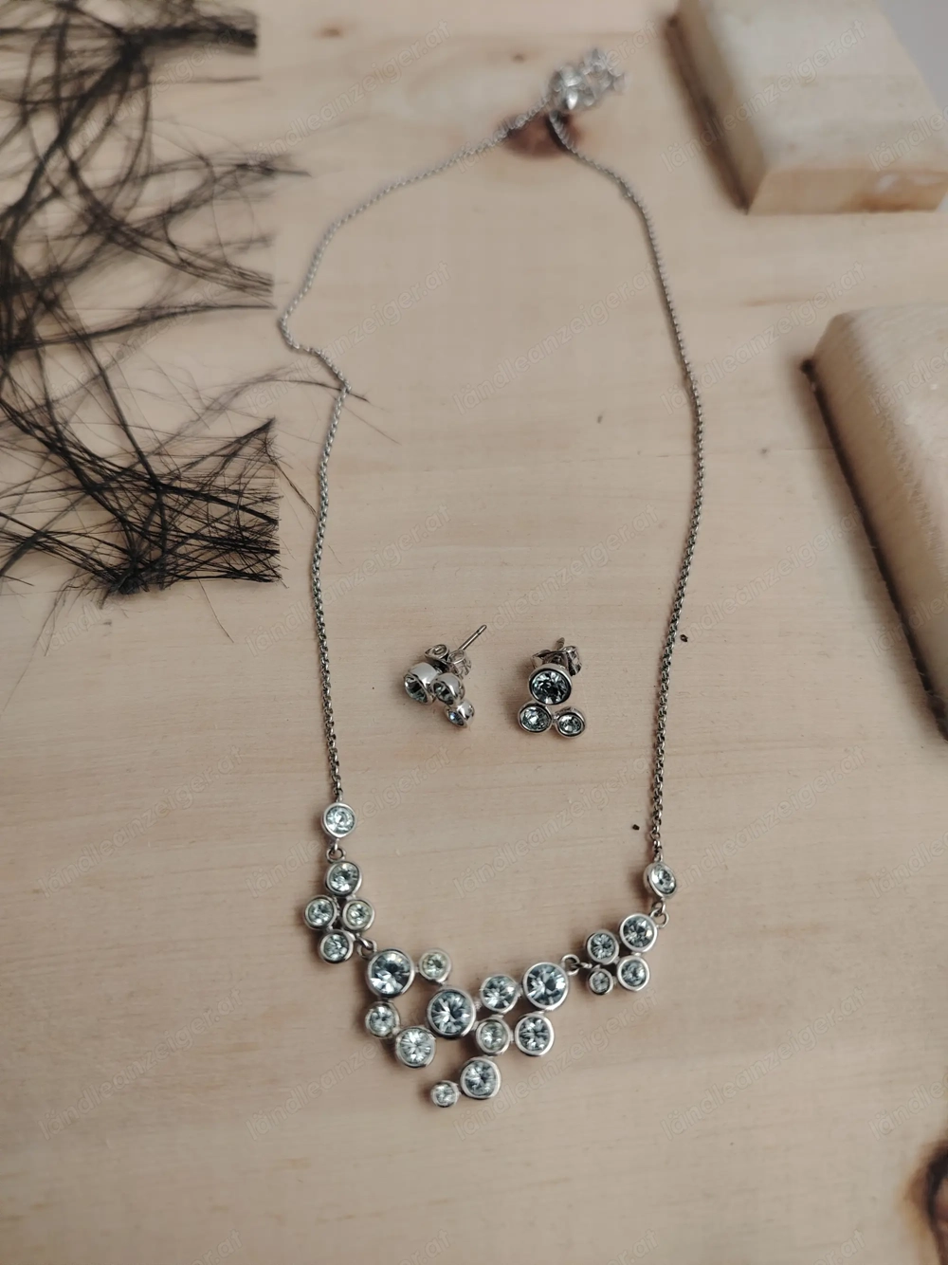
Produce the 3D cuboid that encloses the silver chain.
[{"bbox_3d":[0.002,-0.049,0.162,0.077,0.004,0.187,-4,61,-4],"label":"silver chain"}]

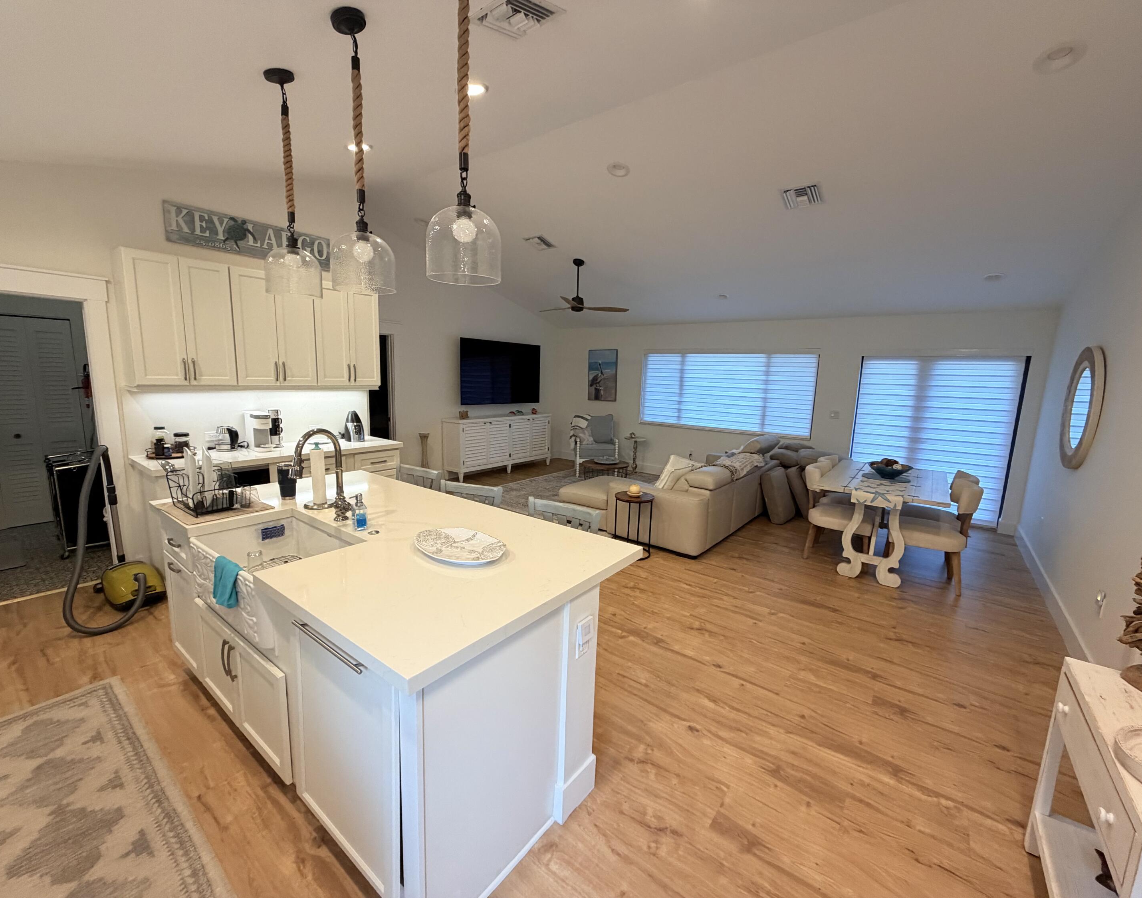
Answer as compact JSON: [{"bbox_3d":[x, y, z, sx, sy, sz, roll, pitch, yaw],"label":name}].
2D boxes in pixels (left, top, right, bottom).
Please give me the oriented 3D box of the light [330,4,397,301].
[{"bbox_3d":[-0.887,-1.226,2.041,0.260,1.060,0.260,9,11,36],"label":"light"}]

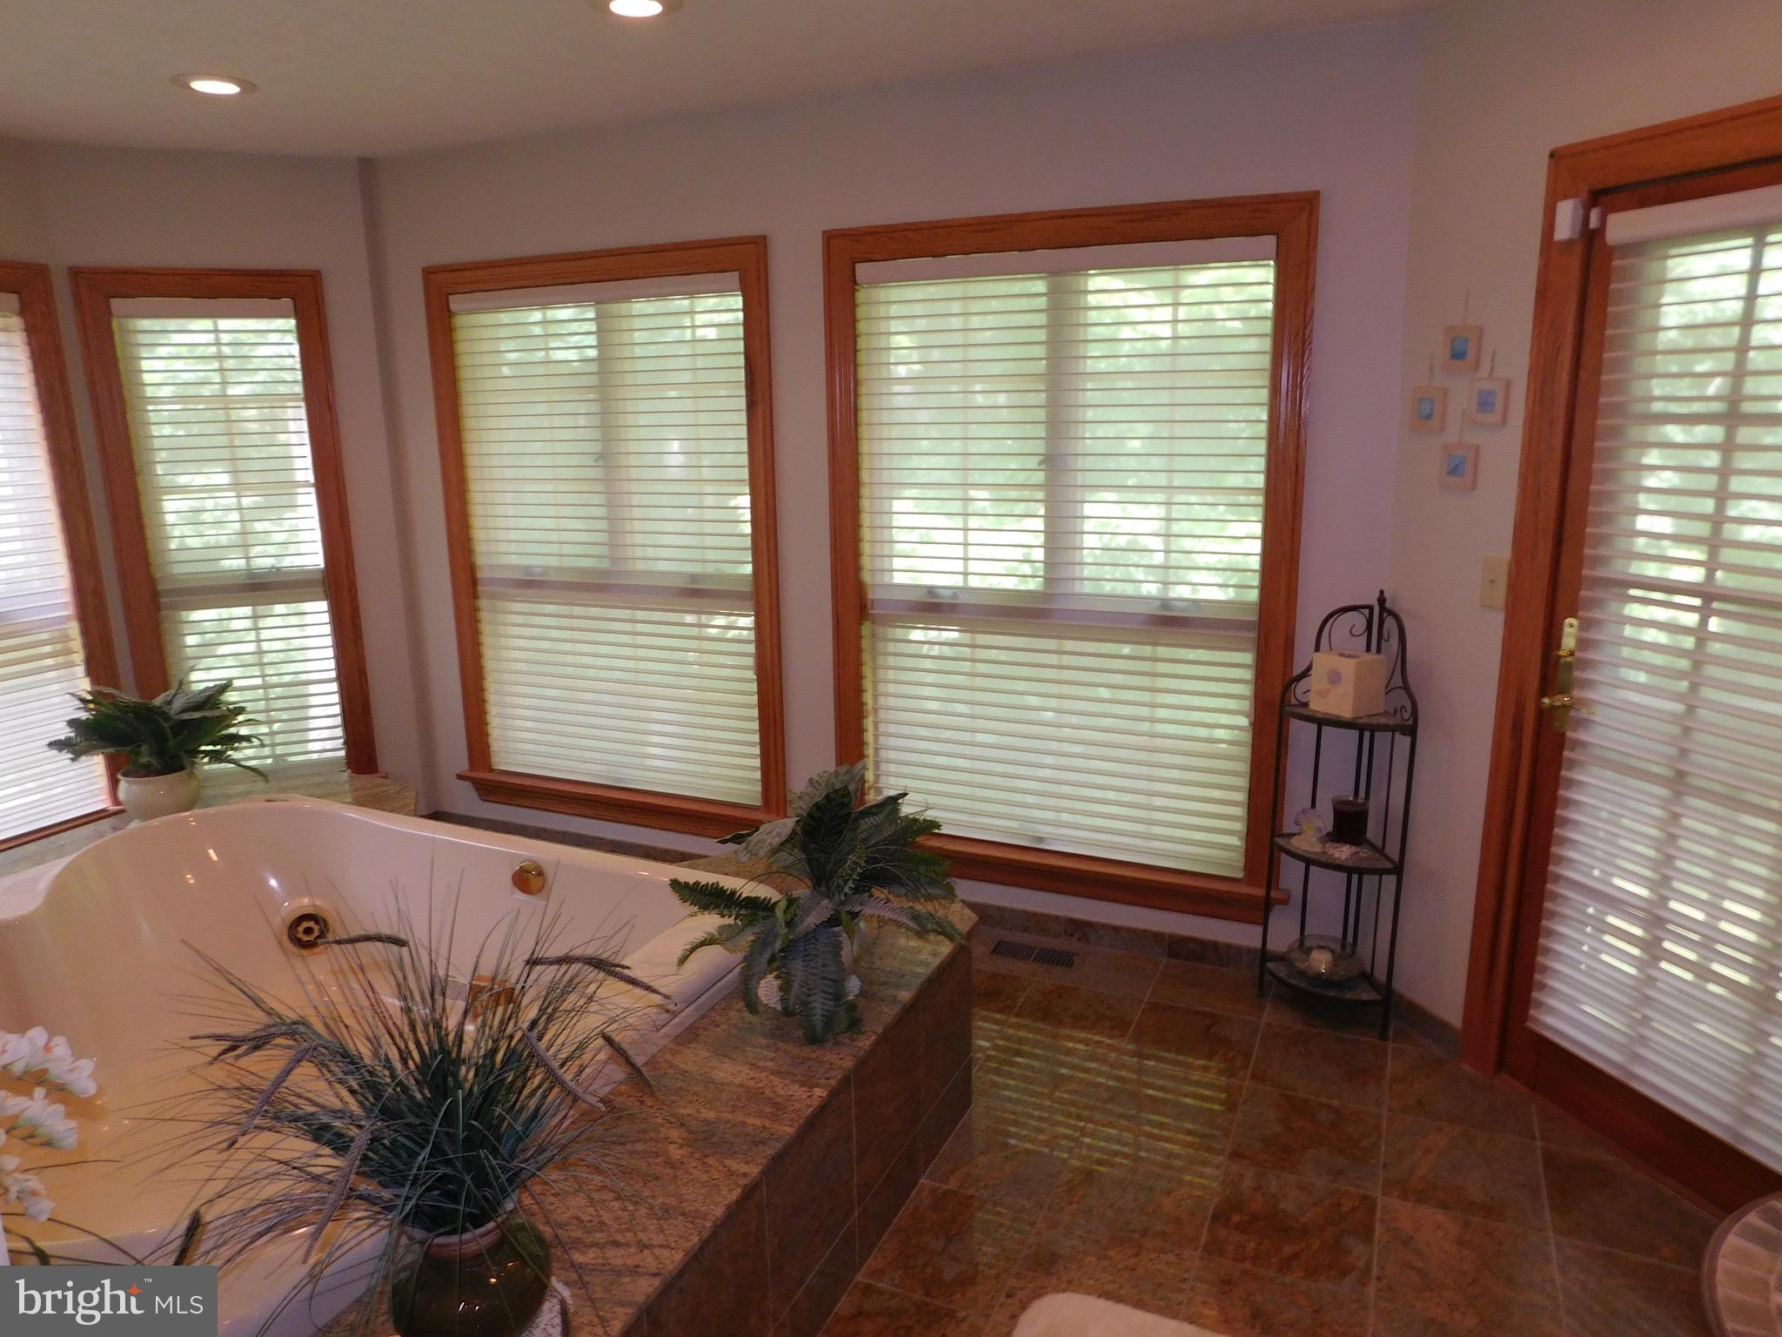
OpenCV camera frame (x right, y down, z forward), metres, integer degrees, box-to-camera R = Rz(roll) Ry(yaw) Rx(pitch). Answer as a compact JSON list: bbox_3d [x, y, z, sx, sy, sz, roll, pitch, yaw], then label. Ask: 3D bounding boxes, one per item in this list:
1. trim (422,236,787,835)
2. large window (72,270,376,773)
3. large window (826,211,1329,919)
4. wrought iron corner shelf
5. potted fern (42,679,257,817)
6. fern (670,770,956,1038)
[{"bbox_3d":[-0.976,-0.380,3.952,1.392,1.899,0.101,5,14,24],"label":"trim"},{"bbox_3d":[-2.294,-0.424,4.151,0.774,1.859,0.090,-5,13,-18],"label":"large window"},{"bbox_3d":[0.437,-0.273,3.343,1.382,1.899,0.121,5,14,24],"label":"large window"},{"bbox_3d":[1.146,0.370,3.021,0.251,1.111,0.352,-13,17,-42],"label":"wrought iron corner shelf"},{"bbox_3d":[-2.071,0.231,3.342,0.583,0.412,0.543,-9,15,-32],"label":"potted fern"},{"bbox_3d":[-0.160,0.425,2.307,0.553,0.412,0.523,-2,13,-4],"label":"fern"}]

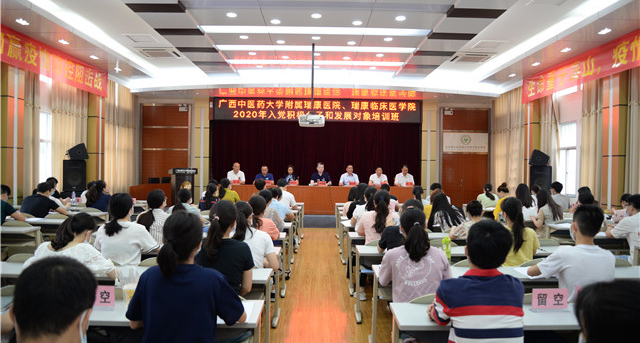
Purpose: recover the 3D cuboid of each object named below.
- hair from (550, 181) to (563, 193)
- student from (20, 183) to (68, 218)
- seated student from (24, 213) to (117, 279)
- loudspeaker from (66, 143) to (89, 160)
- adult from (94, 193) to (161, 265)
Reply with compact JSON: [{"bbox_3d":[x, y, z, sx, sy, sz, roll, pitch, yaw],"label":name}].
[{"bbox_3d":[4.416,0.285,7.950,0.190,0.200,0.220,1,0,-21],"label":"hair"},{"bbox_3d":[-4.496,0.790,7.052,0.680,1.223,0.750,1,0,7],"label":"student"},{"bbox_3d":[-1.850,0.920,3.209,0.620,1.220,0.780,1,1,14],"label":"seated student"},{"bbox_3d":[-4.805,-0.392,8.500,0.340,0.310,0.470,-22,11,-27],"label":"loudspeaker"},{"bbox_3d":[-1.723,0.816,3.922,0.550,1.259,0.680,1,0,4],"label":"adult"}]

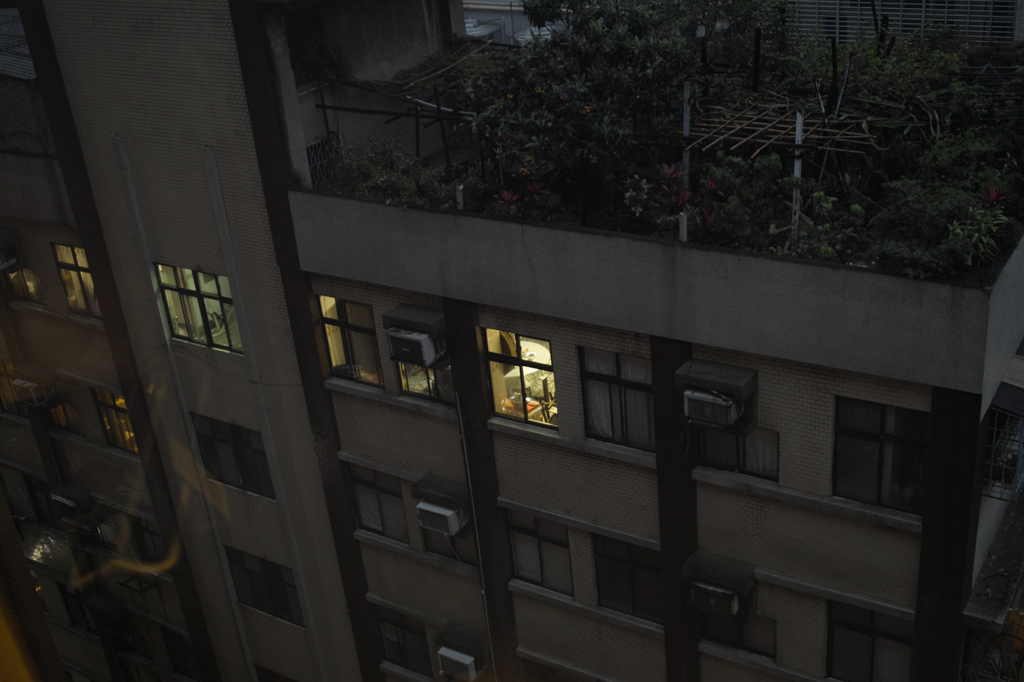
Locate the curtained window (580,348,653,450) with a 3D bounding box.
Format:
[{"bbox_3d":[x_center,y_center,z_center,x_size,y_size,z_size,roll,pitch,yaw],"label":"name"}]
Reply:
[{"bbox_3d":[1.567,0.854,17.116,1.210,1.575,0.100,11,31,30],"label":"curtained window"}]

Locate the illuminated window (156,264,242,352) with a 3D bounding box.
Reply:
[{"bbox_3d":[-5.668,-0.588,21.388,2.060,1.550,0.100,11,31,30],"label":"illuminated window"}]

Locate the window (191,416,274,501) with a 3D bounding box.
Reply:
[{"bbox_3d":[-5.461,2.248,22.774,1.930,1.528,0.120,11,31,31],"label":"window"}]

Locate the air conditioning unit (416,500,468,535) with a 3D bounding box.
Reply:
[{"bbox_3d":[-1.154,2.864,19.601,0.650,0.380,0.570,11,31,31],"label":"air conditioning unit"}]

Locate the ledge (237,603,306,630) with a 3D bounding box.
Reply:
[{"bbox_3d":[-5.023,5.776,24.528,2.000,0.080,0.120,11,31,30],"label":"ledge"}]

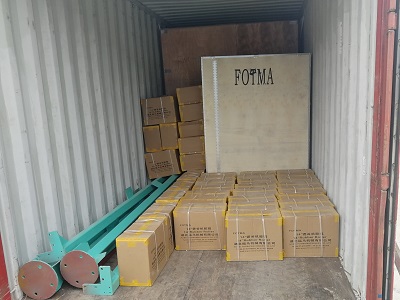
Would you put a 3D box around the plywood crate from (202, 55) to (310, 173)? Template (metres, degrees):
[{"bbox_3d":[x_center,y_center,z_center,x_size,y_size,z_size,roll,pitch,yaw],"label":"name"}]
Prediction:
[{"bbox_3d":[0.782,-0.354,4.573,1.371,1.871,0.900,-2,9,4],"label":"plywood crate"}]

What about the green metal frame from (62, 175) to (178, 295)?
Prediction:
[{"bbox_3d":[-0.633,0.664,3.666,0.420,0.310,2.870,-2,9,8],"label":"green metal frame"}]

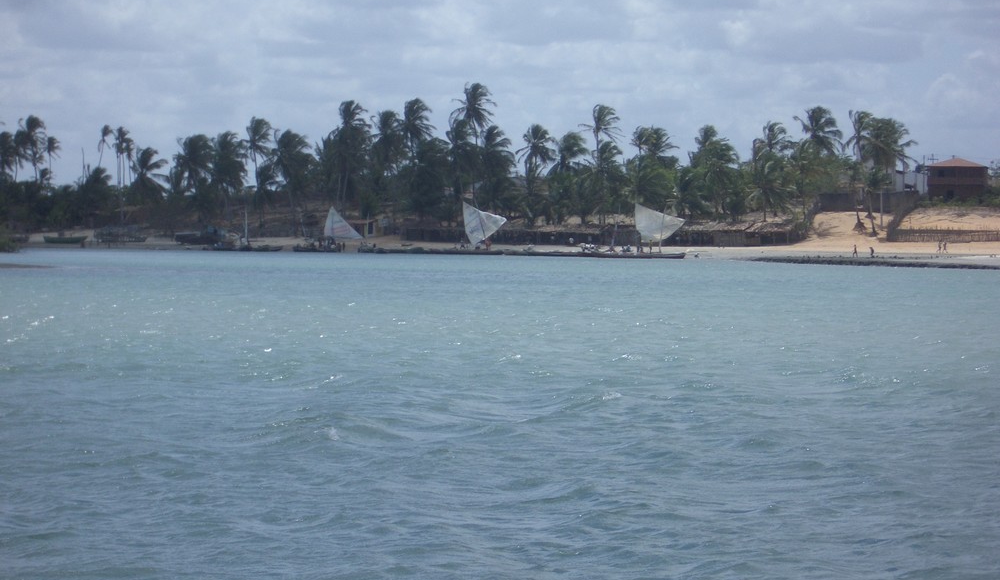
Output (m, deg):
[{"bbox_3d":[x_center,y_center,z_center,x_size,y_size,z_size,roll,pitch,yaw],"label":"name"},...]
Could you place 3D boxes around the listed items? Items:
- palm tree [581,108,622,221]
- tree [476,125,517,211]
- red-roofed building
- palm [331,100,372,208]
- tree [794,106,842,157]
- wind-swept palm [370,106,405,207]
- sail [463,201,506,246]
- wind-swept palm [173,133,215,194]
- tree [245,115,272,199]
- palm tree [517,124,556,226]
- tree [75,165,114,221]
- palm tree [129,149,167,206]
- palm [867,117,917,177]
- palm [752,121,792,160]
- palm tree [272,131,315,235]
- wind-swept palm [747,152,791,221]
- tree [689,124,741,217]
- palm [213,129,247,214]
[{"bbox_3d":[15.058,-18.618,450.000,6.231,17.506,6.231,0,1,0],"label":"palm tree"},{"bbox_3d":[-0.390,-18.870,475.000,5.950,14.410,6.200,0,1,0],"label":"tree"},{"bbox_3d":[72.700,-17.400,482.000,9.850,7.310,9.000,0,1,6],"label":"red-roofed building"},{"bbox_3d":[-25.875,-23.452,525.000,6.923,19.039,6.923,0,1,0],"label":"palm"},{"bbox_3d":[47.251,-19.805,450.000,7.121,15.132,7.121,0,1,0],"label":"tree"},{"bbox_3d":[-17.990,-20.550,485.000,5.440,16.630,6.000,0,1,0],"label":"wind-swept palm"},{"bbox_3d":[-2.200,-9.430,430.000,6.240,6.240,1.300,0,1,0],"label":"sail"},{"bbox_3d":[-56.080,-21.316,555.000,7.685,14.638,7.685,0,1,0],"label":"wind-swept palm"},{"bbox_3d":[-43.789,-22.756,550.000,5.077,17.044,5.077,0,1,0],"label":"tree"},{"bbox_3d":[5.442,-17.706,465.000,5.825,15.636,5.825,0,1,0],"label":"palm tree"},{"bbox_3d":[-74.194,-17.382,555.000,7.319,10.795,7.319,0,1,0],"label":"tree"},{"bbox_3d":[-65.659,-20.303,565.000,7.078,12.480,7.078,0,1,0],"label":"palm tree"},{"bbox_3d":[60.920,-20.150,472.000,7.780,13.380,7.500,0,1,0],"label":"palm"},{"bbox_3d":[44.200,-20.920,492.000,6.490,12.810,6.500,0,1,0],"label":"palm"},{"bbox_3d":[-36.422,-19.313,535.000,7.408,18.696,7.408,0,1,0],"label":"palm tree"},{"bbox_3d":[40.870,-15.850,460.000,6.980,10.920,7.000,0,1,0],"label":"wind-swept palm"},{"bbox_3d":[32.940,-18.280,468.000,7.710,14.190,7.500,0,1,0],"label":"tree"},{"bbox_3d":[-49.047,-20.852,550.000,6.165,15.775,6.165,0,1,0],"label":"palm"}]

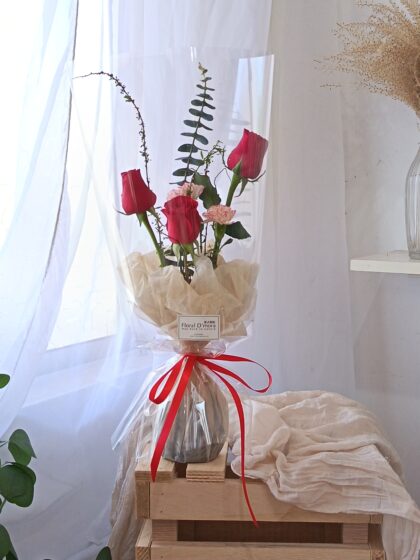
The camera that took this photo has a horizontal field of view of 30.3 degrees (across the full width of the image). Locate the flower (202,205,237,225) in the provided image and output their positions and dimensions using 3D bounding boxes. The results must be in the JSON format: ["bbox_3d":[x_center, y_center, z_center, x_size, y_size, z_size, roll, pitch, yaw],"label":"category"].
[{"bbox_3d":[0.012,-0.082,0.970,0.042,0.026,0.041,0,6,0],"label":"flower"}]

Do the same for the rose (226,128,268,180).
[{"bbox_3d":[0.047,-0.157,0.965,0.048,0.059,0.048,22,6,-2],"label":"rose"}]

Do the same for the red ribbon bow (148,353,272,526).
[{"bbox_3d":[0.000,0.191,0.930,0.149,0.209,0.085,0,6,0],"label":"red ribbon bow"}]

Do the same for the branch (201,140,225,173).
[{"bbox_3d":[0.003,-0.156,0.980,0.030,0.040,0.025,0,6,0],"label":"branch"}]

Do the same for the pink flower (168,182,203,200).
[{"bbox_3d":[-0.031,-0.110,0.985,0.046,0.028,0.044,0,6,0],"label":"pink flower"}]

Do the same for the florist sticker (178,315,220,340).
[{"bbox_3d":[-0.013,0.058,0.945,0.051,0.031,0.002,0,13,0],"label":"florist sticker"}]

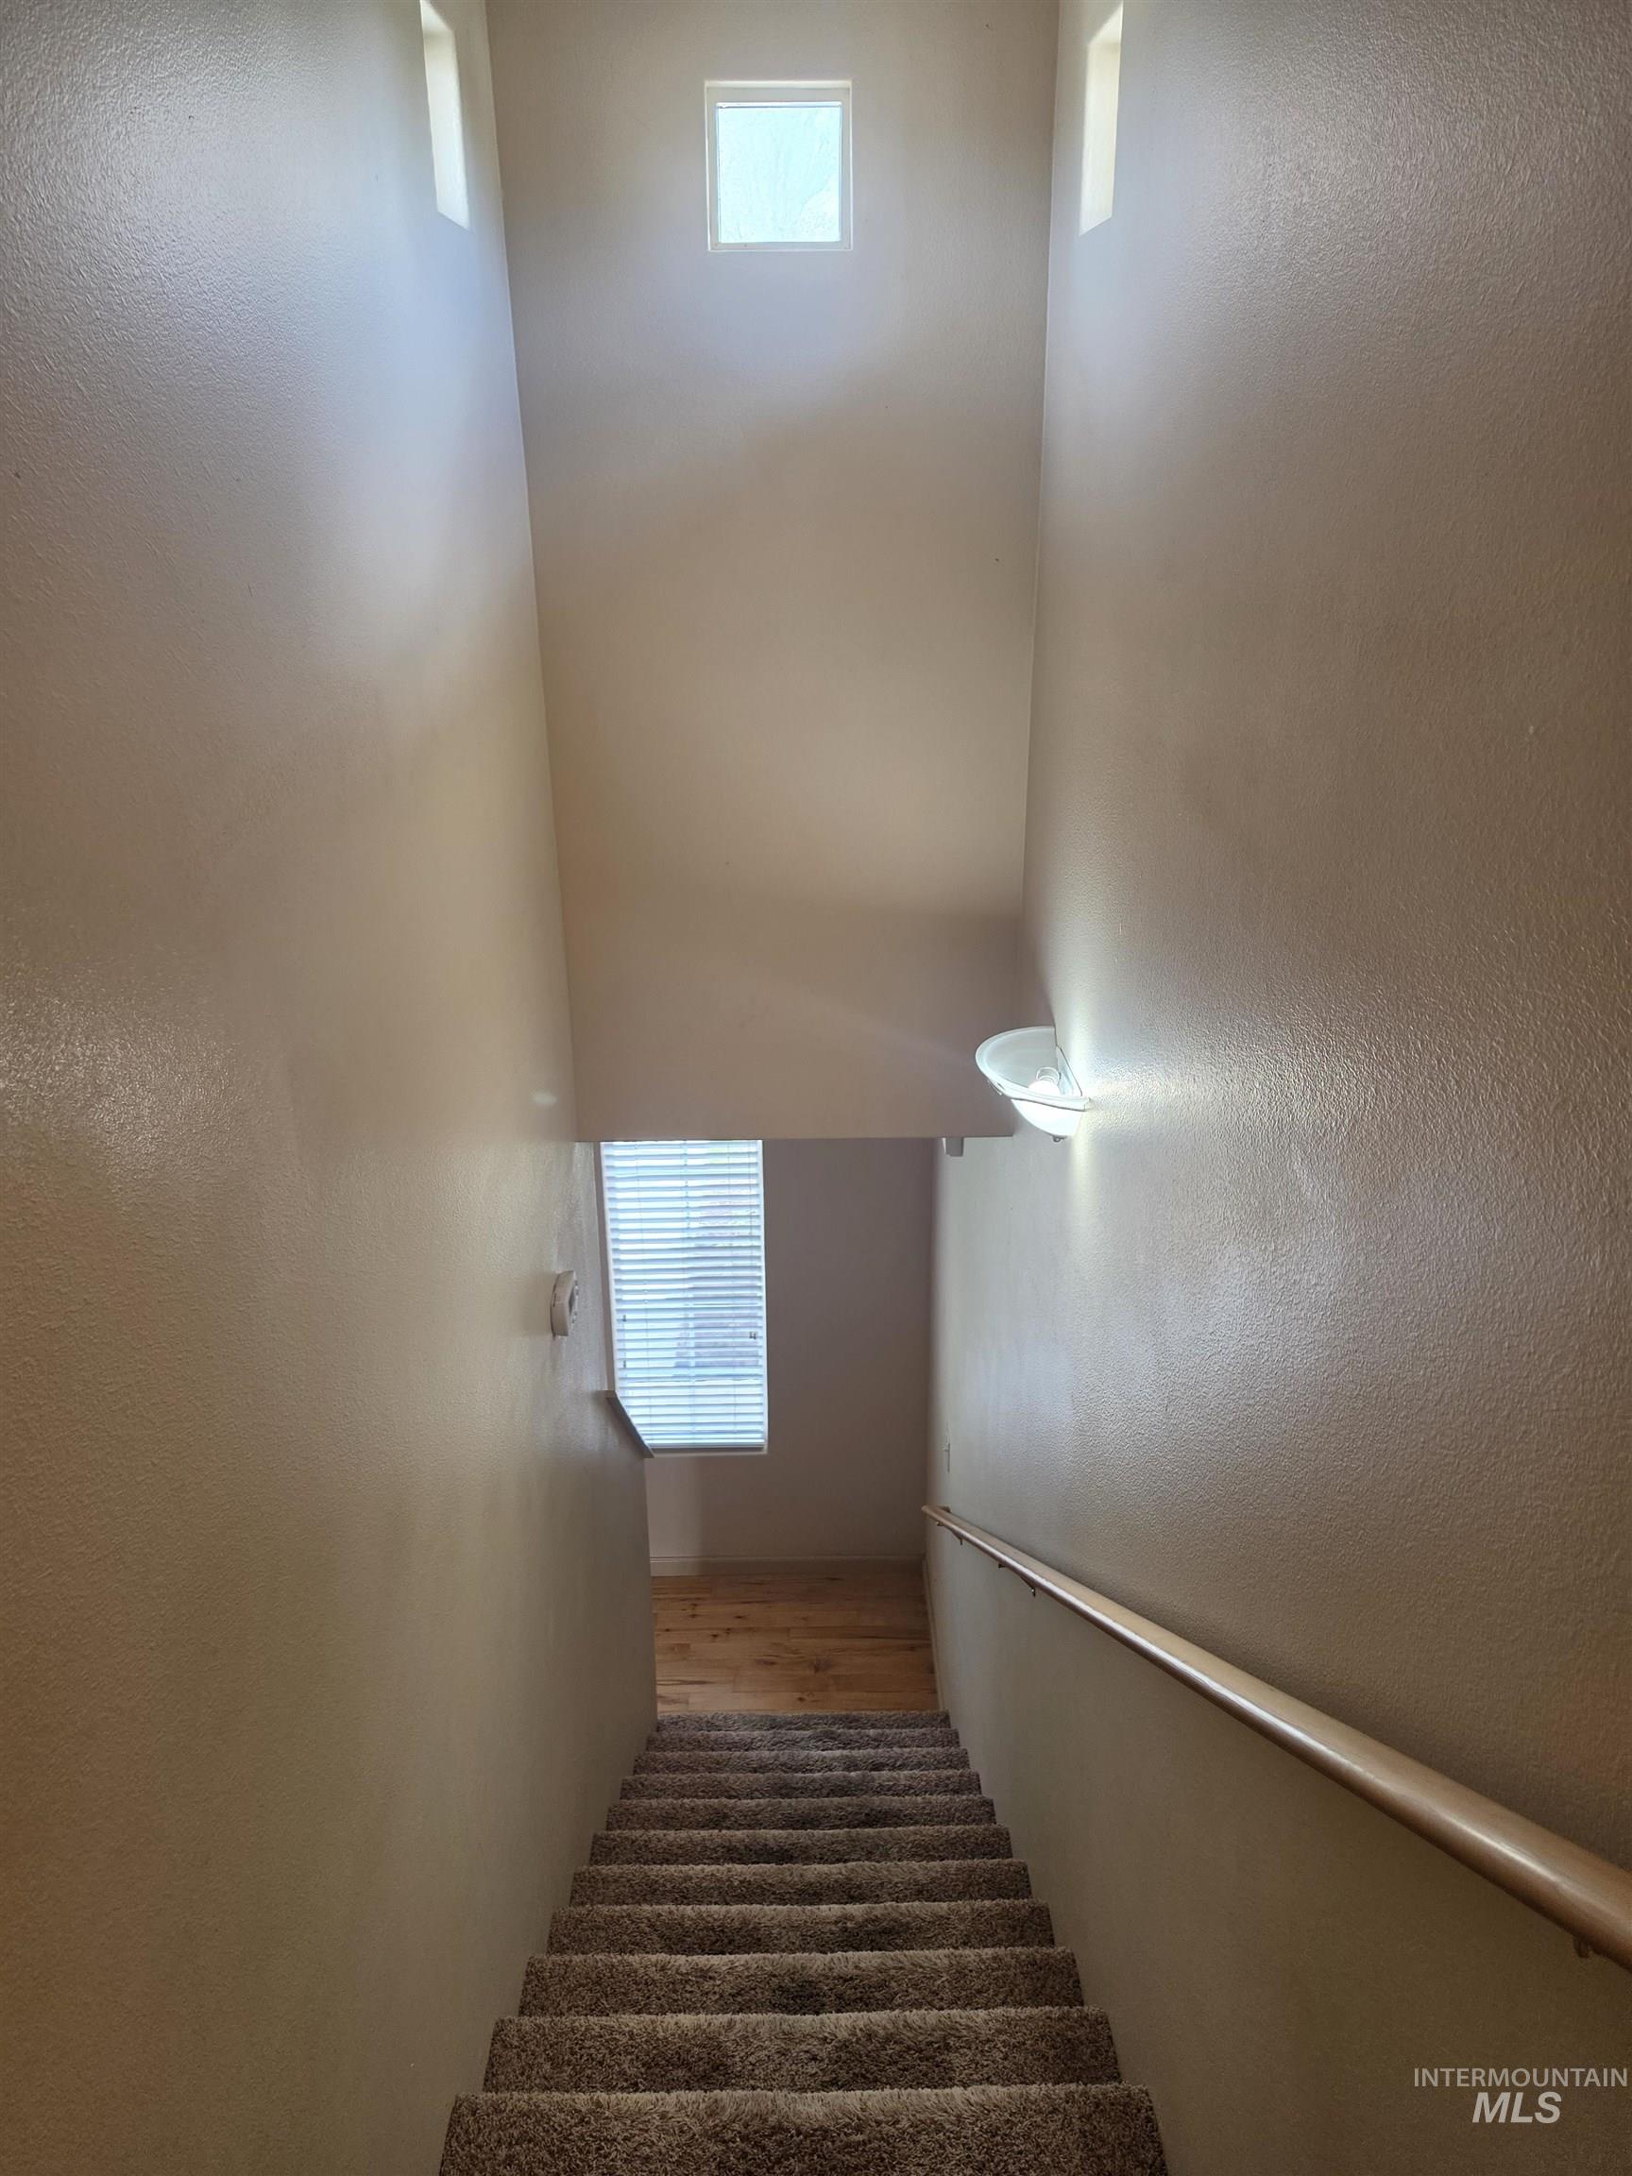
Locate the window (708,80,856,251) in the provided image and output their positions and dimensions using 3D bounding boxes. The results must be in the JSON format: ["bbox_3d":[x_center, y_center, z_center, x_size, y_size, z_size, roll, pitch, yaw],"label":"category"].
[{"bbox_3d":[-0.070,-1.778,2.805,0.276,0.280,0.080,-1,22,-1],"label":"window"}]

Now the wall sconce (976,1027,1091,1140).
[{"bbox_3d":[0.399,0.029,2.772,0.180,0.170,0.375,-1,22,-1],"label":"wall sconce"}]

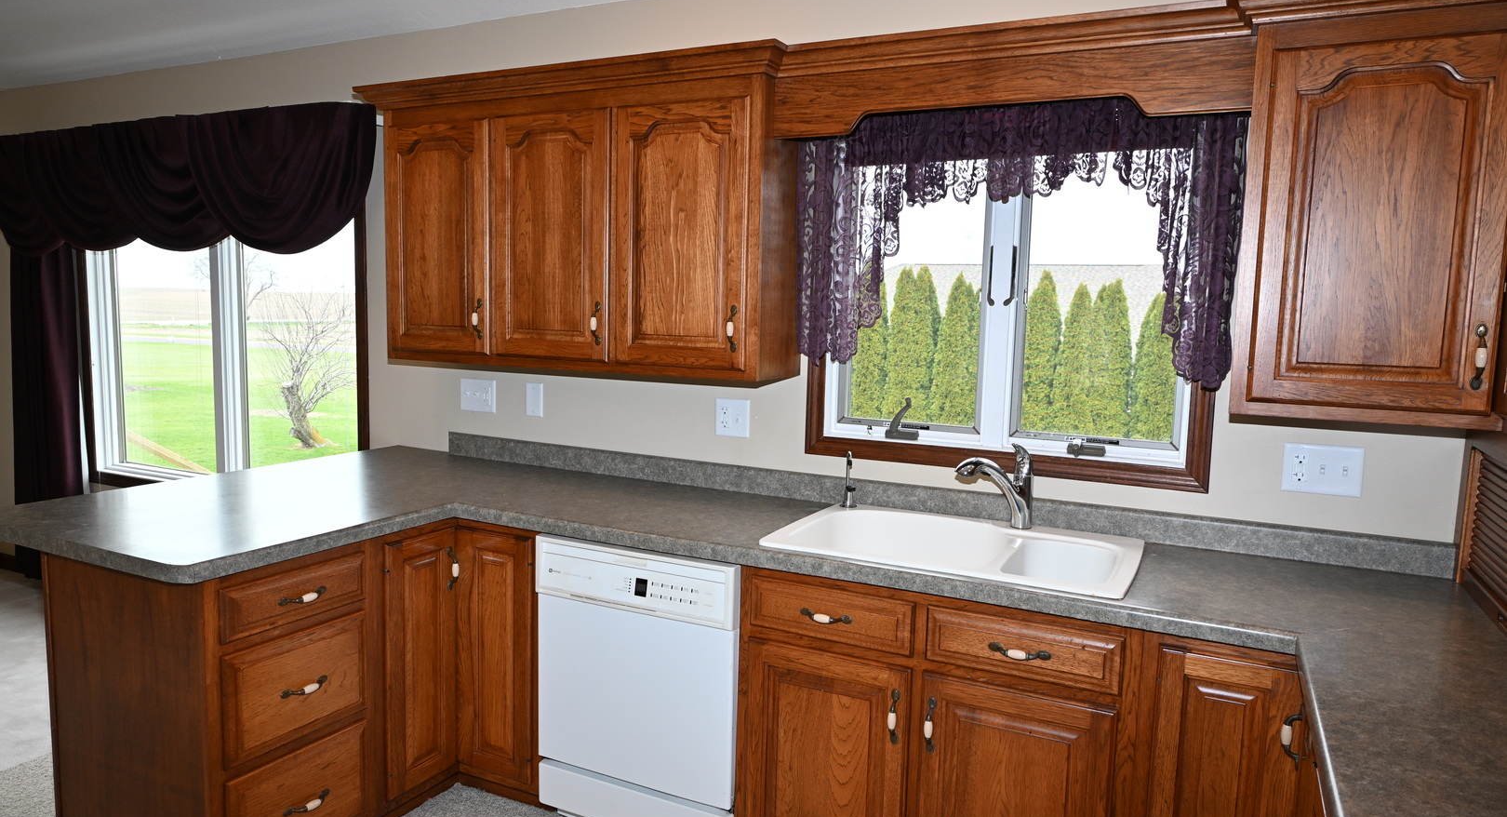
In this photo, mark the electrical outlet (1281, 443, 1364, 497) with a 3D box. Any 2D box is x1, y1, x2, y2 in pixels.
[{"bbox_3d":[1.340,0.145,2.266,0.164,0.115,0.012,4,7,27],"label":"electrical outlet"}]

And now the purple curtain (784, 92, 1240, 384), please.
[{"bbox_3d":[0.622,-0.442,2.482,1.135,0.728,0.080,4,7,27],"label":"purple curtain"}]

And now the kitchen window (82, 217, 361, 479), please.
[{"bbox_3d":[-2.284,-0.292,4.110,1.877,1.457,0.100,4,7,27],"label":"kitchen window"}]

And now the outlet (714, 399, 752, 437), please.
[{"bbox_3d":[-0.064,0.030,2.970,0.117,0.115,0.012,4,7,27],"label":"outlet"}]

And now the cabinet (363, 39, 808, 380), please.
[{"bbox_3d":[-0.546,-0.564,2.965,1.510,0.874,0.348,4,7,27],"label":"cabinet"}]

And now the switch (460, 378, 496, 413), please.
[{"bbox_3d":[-0.982,-0.044,3.431,0.164,0.115,0.012,4,7,27],"label":"switch"}]

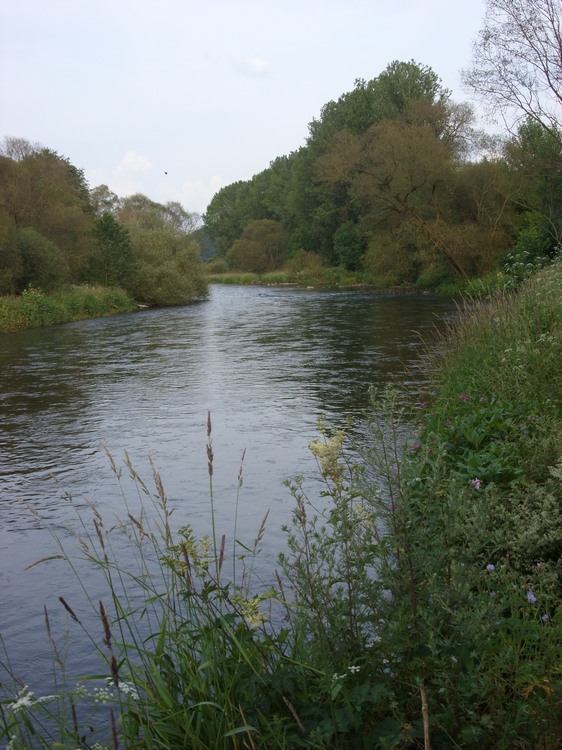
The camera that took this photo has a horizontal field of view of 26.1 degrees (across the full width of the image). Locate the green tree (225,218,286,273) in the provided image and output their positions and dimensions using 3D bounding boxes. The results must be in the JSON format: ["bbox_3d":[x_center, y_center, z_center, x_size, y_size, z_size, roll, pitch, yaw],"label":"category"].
[{"bbox_3d":[-2.525,-13.295,125.000,6.200,5.700,5.800,0,6,0],"label":"green tree"}]

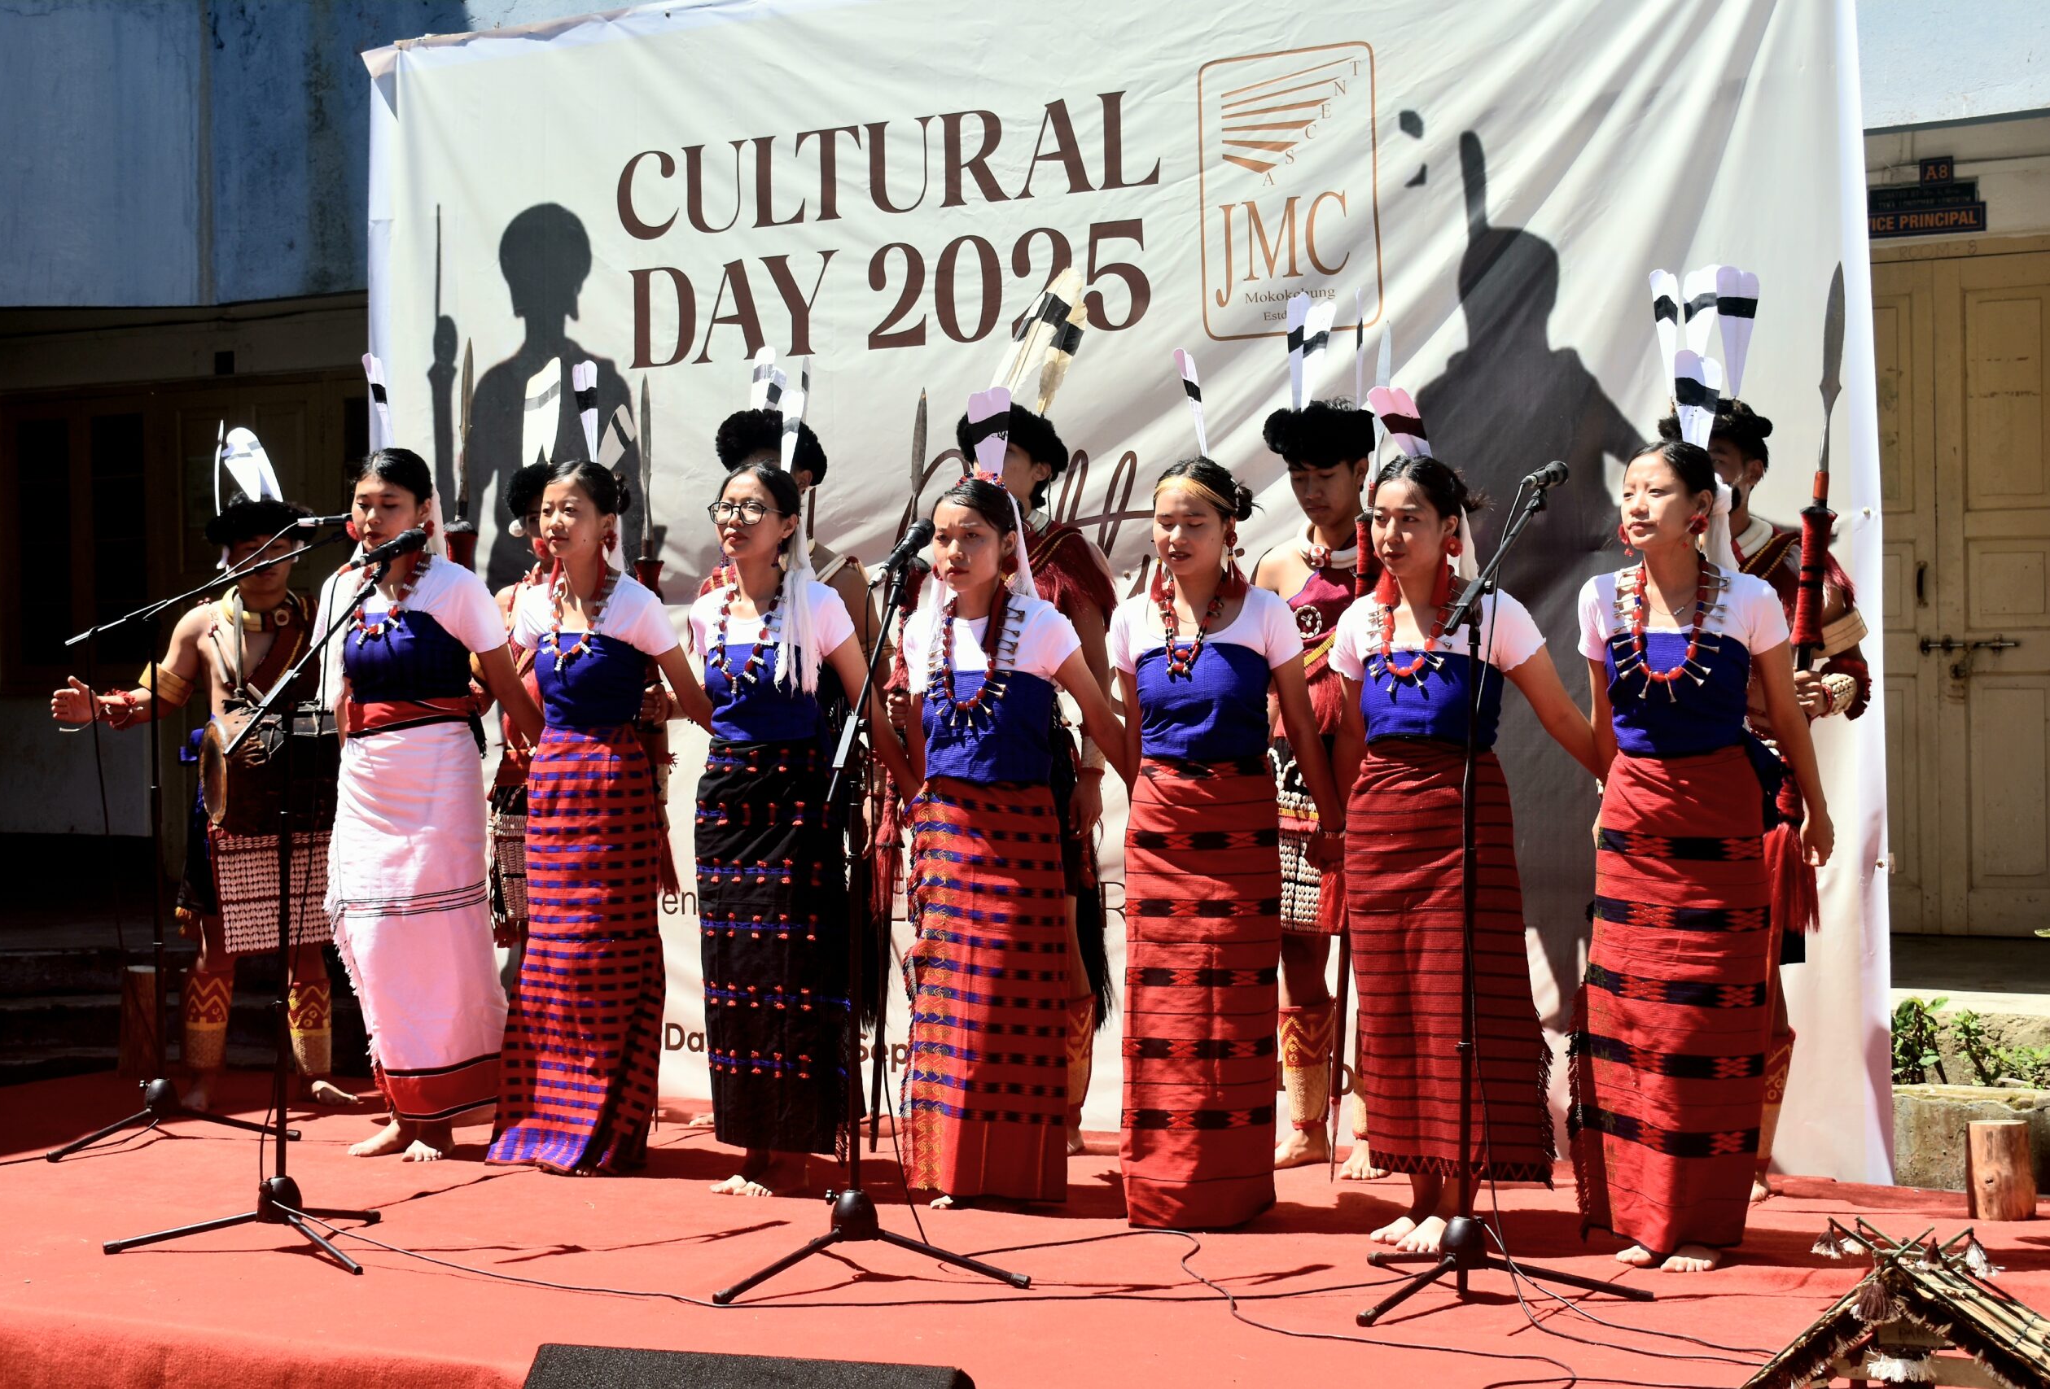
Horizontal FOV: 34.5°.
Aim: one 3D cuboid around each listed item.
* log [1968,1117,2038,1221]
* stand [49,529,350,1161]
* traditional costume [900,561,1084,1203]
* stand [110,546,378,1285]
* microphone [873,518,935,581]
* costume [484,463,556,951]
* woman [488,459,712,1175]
[{"bbox_3d":[2.030,0.985,6.850,0.147,0.200,0.147,0,1,0],"label":"log"},{"bbox_3d":[-1.966,0.323,7.850,0.730,1.420,0.580,0,1,-6],"label":"stand"},{"bbox_3d":[-0.071,0.384,6.980,0.350,1.330,0.280,0,1,22],"label":"traditional costume"},{"bbox_3d":[-1.475,0.397,6.450,0.560,1.340,0.550,1,2,38],"label":"stand"},{"bbox_3d":[-0.239,-0.290,6.580,0.055,0.055,0.175,0,28,29],"label":"microphone"},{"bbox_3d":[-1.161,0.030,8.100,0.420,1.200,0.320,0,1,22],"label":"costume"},{"bbox_3d":[-0.955,0.256,7.370,0.430,1.560,0.310,0,1,24],"label":"woman"}]

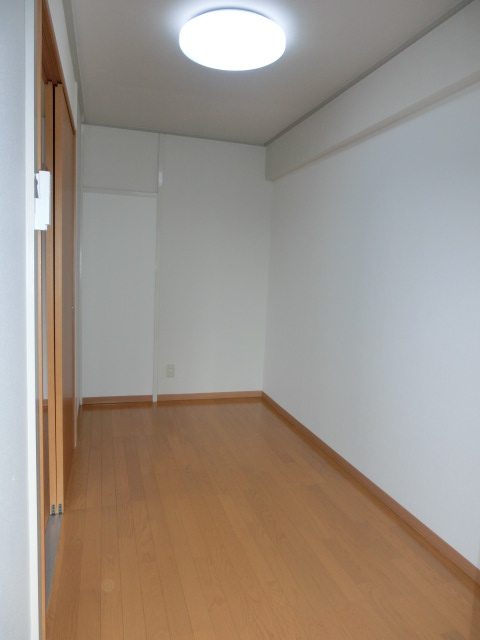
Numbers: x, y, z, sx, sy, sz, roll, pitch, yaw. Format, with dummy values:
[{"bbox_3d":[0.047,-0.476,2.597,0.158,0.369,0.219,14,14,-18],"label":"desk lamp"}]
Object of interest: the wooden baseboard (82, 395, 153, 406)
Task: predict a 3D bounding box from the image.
[{"bbox_3d":[-1.101,0.734,4.026,0.618,0.062,0.014,0,7,-17],"label":"wooden baseboard"}]

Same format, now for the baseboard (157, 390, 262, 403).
[{"bbox_3d":[-0.271,0.739,4.281,1.040,0.062,0.014,0,7,-17],"label":"baseboard"}]

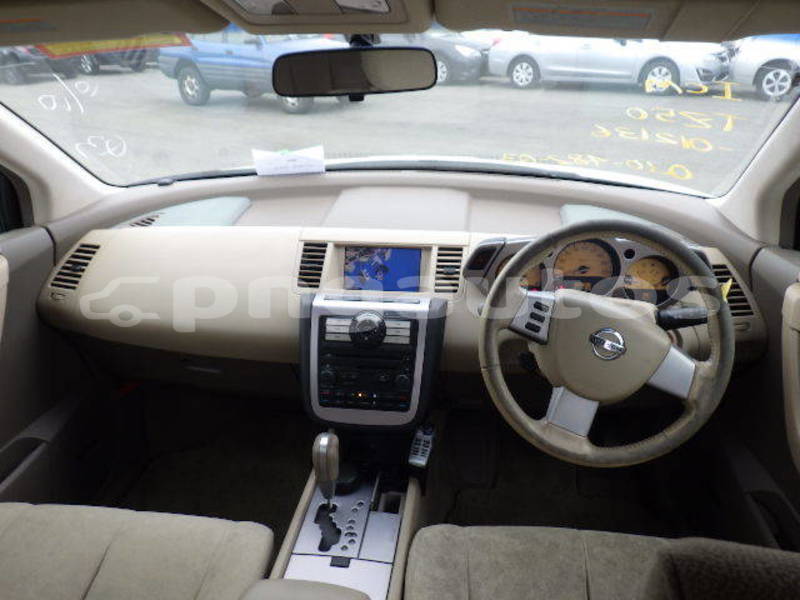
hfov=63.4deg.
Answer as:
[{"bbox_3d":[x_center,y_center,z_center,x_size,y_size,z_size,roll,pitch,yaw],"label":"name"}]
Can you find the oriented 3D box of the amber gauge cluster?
[{"bbox_3d":[0.342,-0.050,1.185,0.330,0.125,0.090,2,1,7],"label":"amber gauge cluster"}]

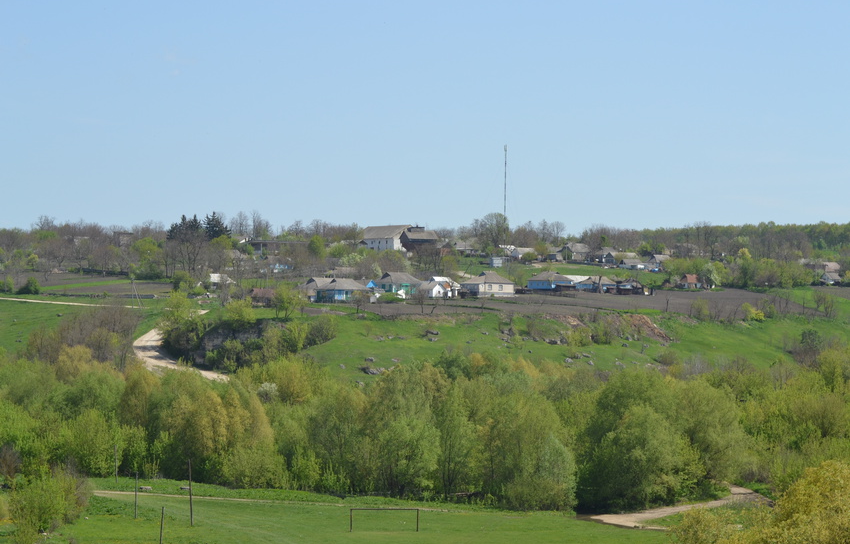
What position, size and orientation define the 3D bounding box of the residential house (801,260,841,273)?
[{"bbox_3d":[120.801,-1.371,755.000,9.000,4.800,8.500,0,0,-30],"label":"residential house"}]

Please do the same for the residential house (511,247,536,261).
[{"bbox_3d":[32.759,-5.791,820.000,7.500,4.200,5.400,0,0,-29],"label":"residential house"}]

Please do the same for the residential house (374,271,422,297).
[{"bbox_3d":[-6.662,3.024,635.000,9.500,5.800,8.200,0,0,-34],"label":"residential house"}]

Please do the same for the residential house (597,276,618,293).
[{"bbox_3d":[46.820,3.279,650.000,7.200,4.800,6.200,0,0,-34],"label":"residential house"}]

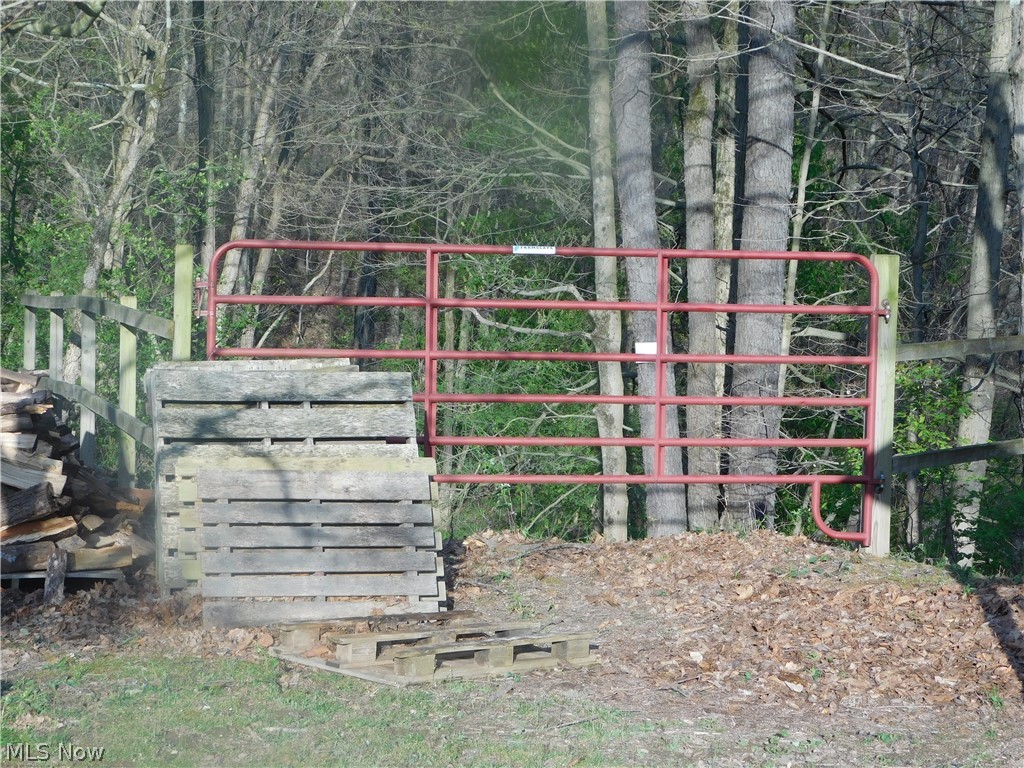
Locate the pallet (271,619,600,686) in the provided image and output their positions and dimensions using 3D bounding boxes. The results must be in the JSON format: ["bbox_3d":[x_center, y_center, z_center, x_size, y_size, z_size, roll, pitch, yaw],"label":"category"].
[{"bbox_3d":[-0.353,1.205,10.931,1.160,0.144,0.970,0,3,-41],"label":"pallet"}]

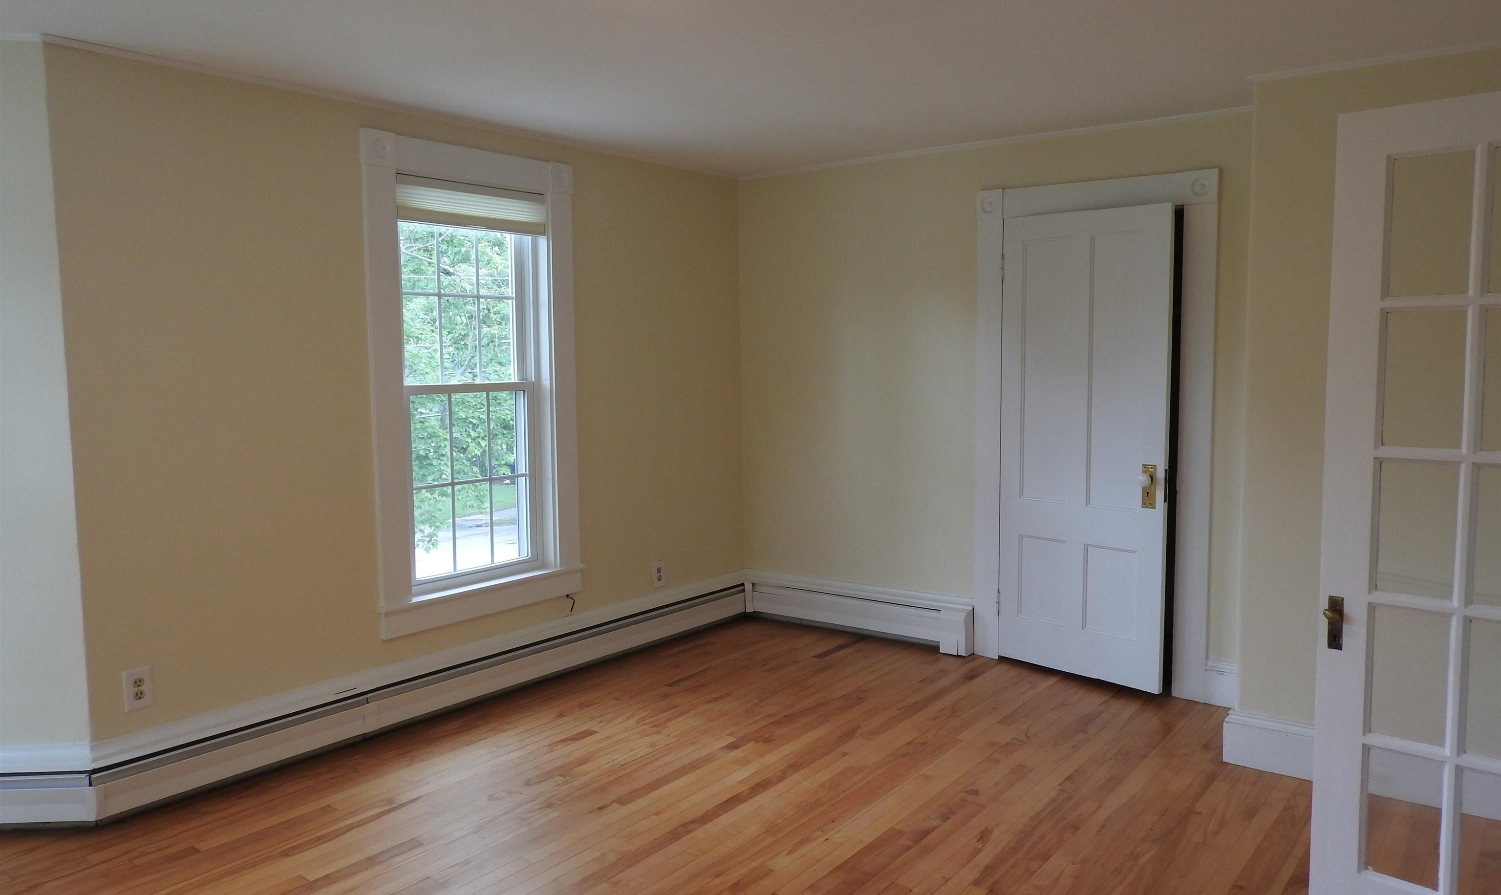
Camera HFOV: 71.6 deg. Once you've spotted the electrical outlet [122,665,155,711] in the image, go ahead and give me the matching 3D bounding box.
[{"bbox_3d":[-1.857,0.731,3.162,0.010,0.124,0.079,3,6,38],"label":"electrical outlet"}]

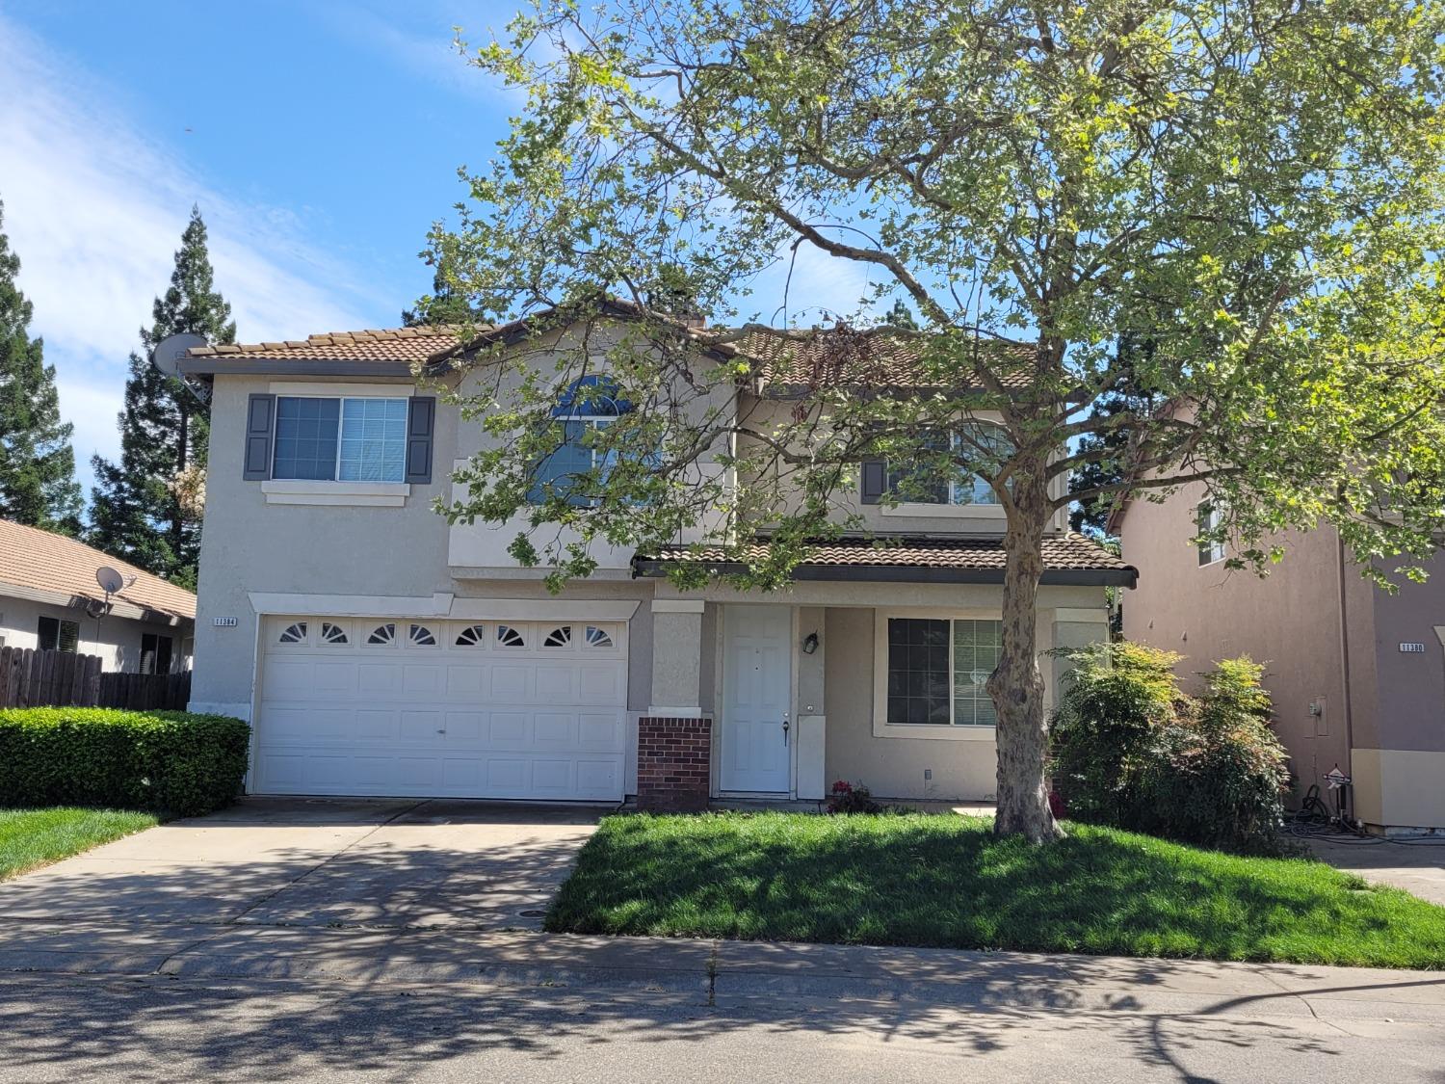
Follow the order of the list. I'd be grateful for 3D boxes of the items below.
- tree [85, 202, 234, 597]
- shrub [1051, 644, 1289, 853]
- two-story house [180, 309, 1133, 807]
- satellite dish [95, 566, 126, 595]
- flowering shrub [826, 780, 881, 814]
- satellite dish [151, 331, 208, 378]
[{"bbox_3d":[-19.281,-3.394,38.927,6.200,18.200,6.200,1,-6,1],"label":"tree"},{"bbox_3d":[5.297,2.430,12.922,2.550,2.350,1.900,1,-6,1],"label":"shrub"},{"bbox_3d":[-0.879,-0.199,20.352,12.350,8.600,13.700,1,-6,1],"label":"two-story house"},{"bbox_3d":[-9.645,0.599,17.110,0.500,0.480,0.280,0,-6,16],"label":"satellite dish"},{"bbox_3d":[1.632,3.199,13.512,0.690,0.500,0.600,1,-6,1],"label":"flowering shrub"},{"bbox_3d":[-7.643,-2.602,15.298,0.840,0.680,0.420,0,-6,16],"label":"satellite dish"}]

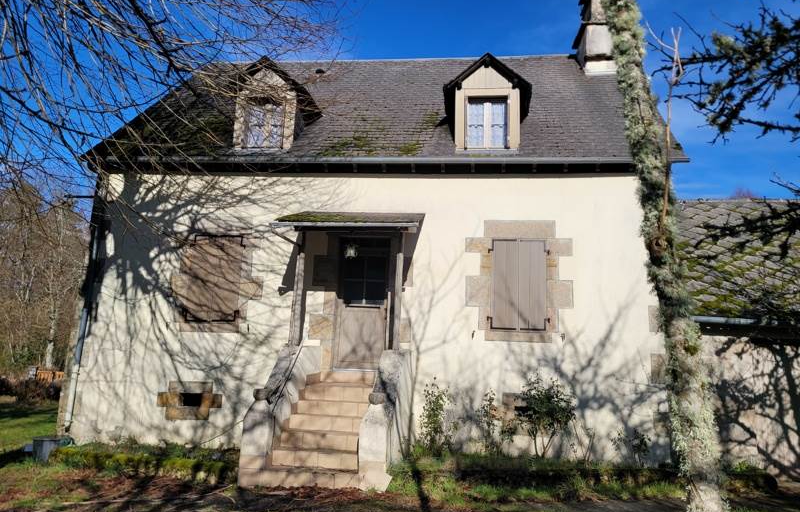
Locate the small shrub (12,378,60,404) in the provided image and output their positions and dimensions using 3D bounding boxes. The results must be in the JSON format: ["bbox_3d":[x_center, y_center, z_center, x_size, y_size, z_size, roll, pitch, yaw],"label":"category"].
[{"bbox_3d":[-12.326,4.668,20.682,1.550,0.869,1.300,1,-12,6],"label":"small shrub"}]

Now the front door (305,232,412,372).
[{"bbox_3d":[-0.614,0.711,9.231,1.538,2.104,0.220,1,-12,6],"label":"front door"}]

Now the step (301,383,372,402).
[{"bbox_3d":[-0.820,1.985,8.655,1.073,0.177,0.332,1,-11,6],"label":"step"}]

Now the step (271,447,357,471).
[{"bbox_3d":[-0.981,2.436,7.227,1.073,0.177,0.332,1,-11,6],"label":"step"}]

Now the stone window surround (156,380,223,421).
[{"bbox_3d":[-3.332,2.310,9.593,1.083,0.601,0.150,1,-11,6],"label":"stone window surround"}]

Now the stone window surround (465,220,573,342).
[{"bbox_3d":[1.783,0.379,9.079,1.594,1.853,0.220,1,-12,6],"label":"stone window surround"}]

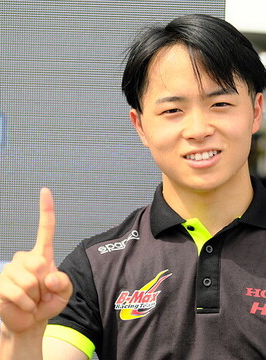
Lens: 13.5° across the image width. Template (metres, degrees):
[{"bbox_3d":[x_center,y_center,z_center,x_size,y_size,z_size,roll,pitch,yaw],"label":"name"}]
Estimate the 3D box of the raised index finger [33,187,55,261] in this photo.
[{"bbox_3d":[-0.107,0.053,1.370,0.021,0.088,0.021,-1,5,-21],"label":"raised index finger"}]

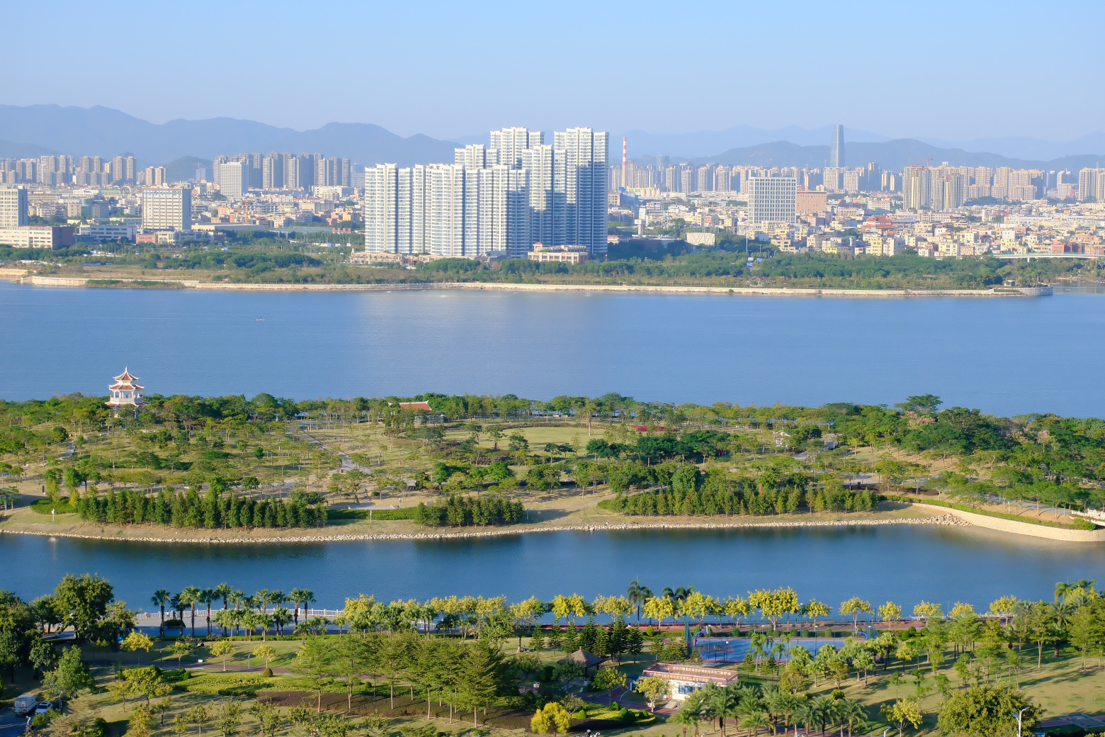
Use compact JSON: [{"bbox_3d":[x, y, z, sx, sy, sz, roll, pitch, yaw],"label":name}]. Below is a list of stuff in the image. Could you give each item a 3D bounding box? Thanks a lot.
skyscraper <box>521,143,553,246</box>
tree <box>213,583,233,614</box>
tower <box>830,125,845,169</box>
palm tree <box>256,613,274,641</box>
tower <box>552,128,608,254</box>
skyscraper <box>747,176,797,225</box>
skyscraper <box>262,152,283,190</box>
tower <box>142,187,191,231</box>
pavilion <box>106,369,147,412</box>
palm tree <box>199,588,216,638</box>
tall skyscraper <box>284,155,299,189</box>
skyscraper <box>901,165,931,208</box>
[{"bbox_3d":[-11.150,-152.620,1893.000,28.750,100.740,19.770,2,6,15],"label":"skyscraper"},{"bbox_3d":[-56.330,41.220,357.000,3.450,9.310,3.450,0,6,-9],"label":"tree"},{"bbox_3d":[1190.210,-892.660,8700.000,43.510,243.550,43.510,5,7,40],"label":"tower"},{"bbox_3d":[-49.297,44.426,357.853,2.960,4.820,2.960,1,6,0],"label":"palm tree"},{"bbox_3d":[27.170,-165.030,1947.000,45.650,118.430,21.830,2,6,15],"label":"tower"},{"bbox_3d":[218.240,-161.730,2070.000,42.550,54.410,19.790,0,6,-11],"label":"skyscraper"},{"bbox_3d":[-488.740,-340.940,3650.000,30.560,71.440,21.690,2,6,15],"label":"skyscraper"},{"bbox_3d":[-426.220,-175.950,2310.000,48.170,48.810,22.080,2,6,15],"label":"tower"},{"bbox_3d":[-130.288,7.879,639.214,13.500,16.100,12.150,-1,6,-11],"label":"pavilion"},{"bbox_3d":[-59.490,42.142,360.778,2.990,8.570,2.990,1,6,0],"label":"palm tree"},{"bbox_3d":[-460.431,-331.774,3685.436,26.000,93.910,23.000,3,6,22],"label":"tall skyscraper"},{"bbox_3d":[562.330,-277.580,3220.000,36.490,71.300,21.120,-1,6,-15],"label":"skyscraper"}]

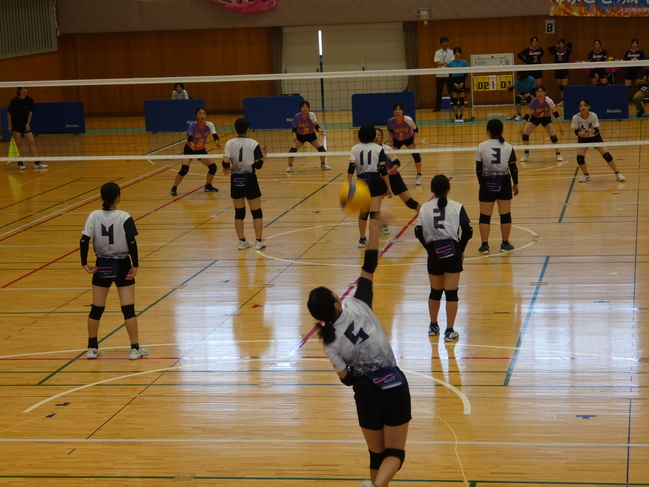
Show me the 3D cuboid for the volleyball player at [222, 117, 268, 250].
[{"bbox_3d":[-1.024,-0.793,20.754,0.560,1.685,0.450,-1,10,13],"label":"volleyball player"}]

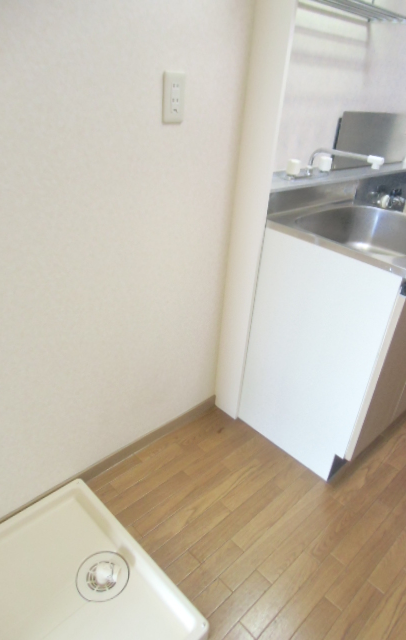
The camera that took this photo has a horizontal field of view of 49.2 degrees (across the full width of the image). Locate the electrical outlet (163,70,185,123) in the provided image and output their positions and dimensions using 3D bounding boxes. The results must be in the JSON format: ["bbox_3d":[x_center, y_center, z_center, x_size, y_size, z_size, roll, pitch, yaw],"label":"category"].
[{"bbox_3d":[-0.073,-0.567,1.138,0.070,0.120,0.009,-22,39,-39],"label":"electrical outlet"}]

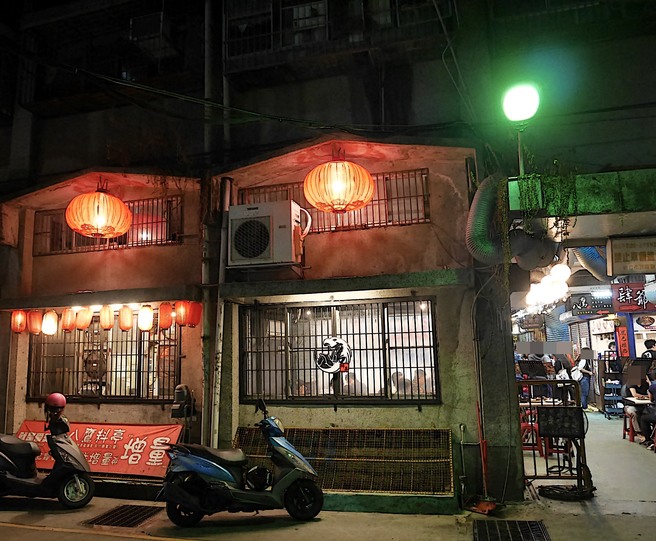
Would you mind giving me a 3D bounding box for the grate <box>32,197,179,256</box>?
[{"bbox_3d":[-3.100,-0.598,6.935,2.447,0.664,0.070,-4,-9,16],"label":"grate"}]

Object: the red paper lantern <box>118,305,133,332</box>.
[{"bbox_3d":[-2.564,0.614,6.350,0.158,0.335,0.158,-4,-9,16],"label":"red paper lantern"}]

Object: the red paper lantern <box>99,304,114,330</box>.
[{"bbox_3d":[-2.897,0.620,6.555,0.180,0.325,0.180,-4,-10,13],"label":"red paper lantern"}]

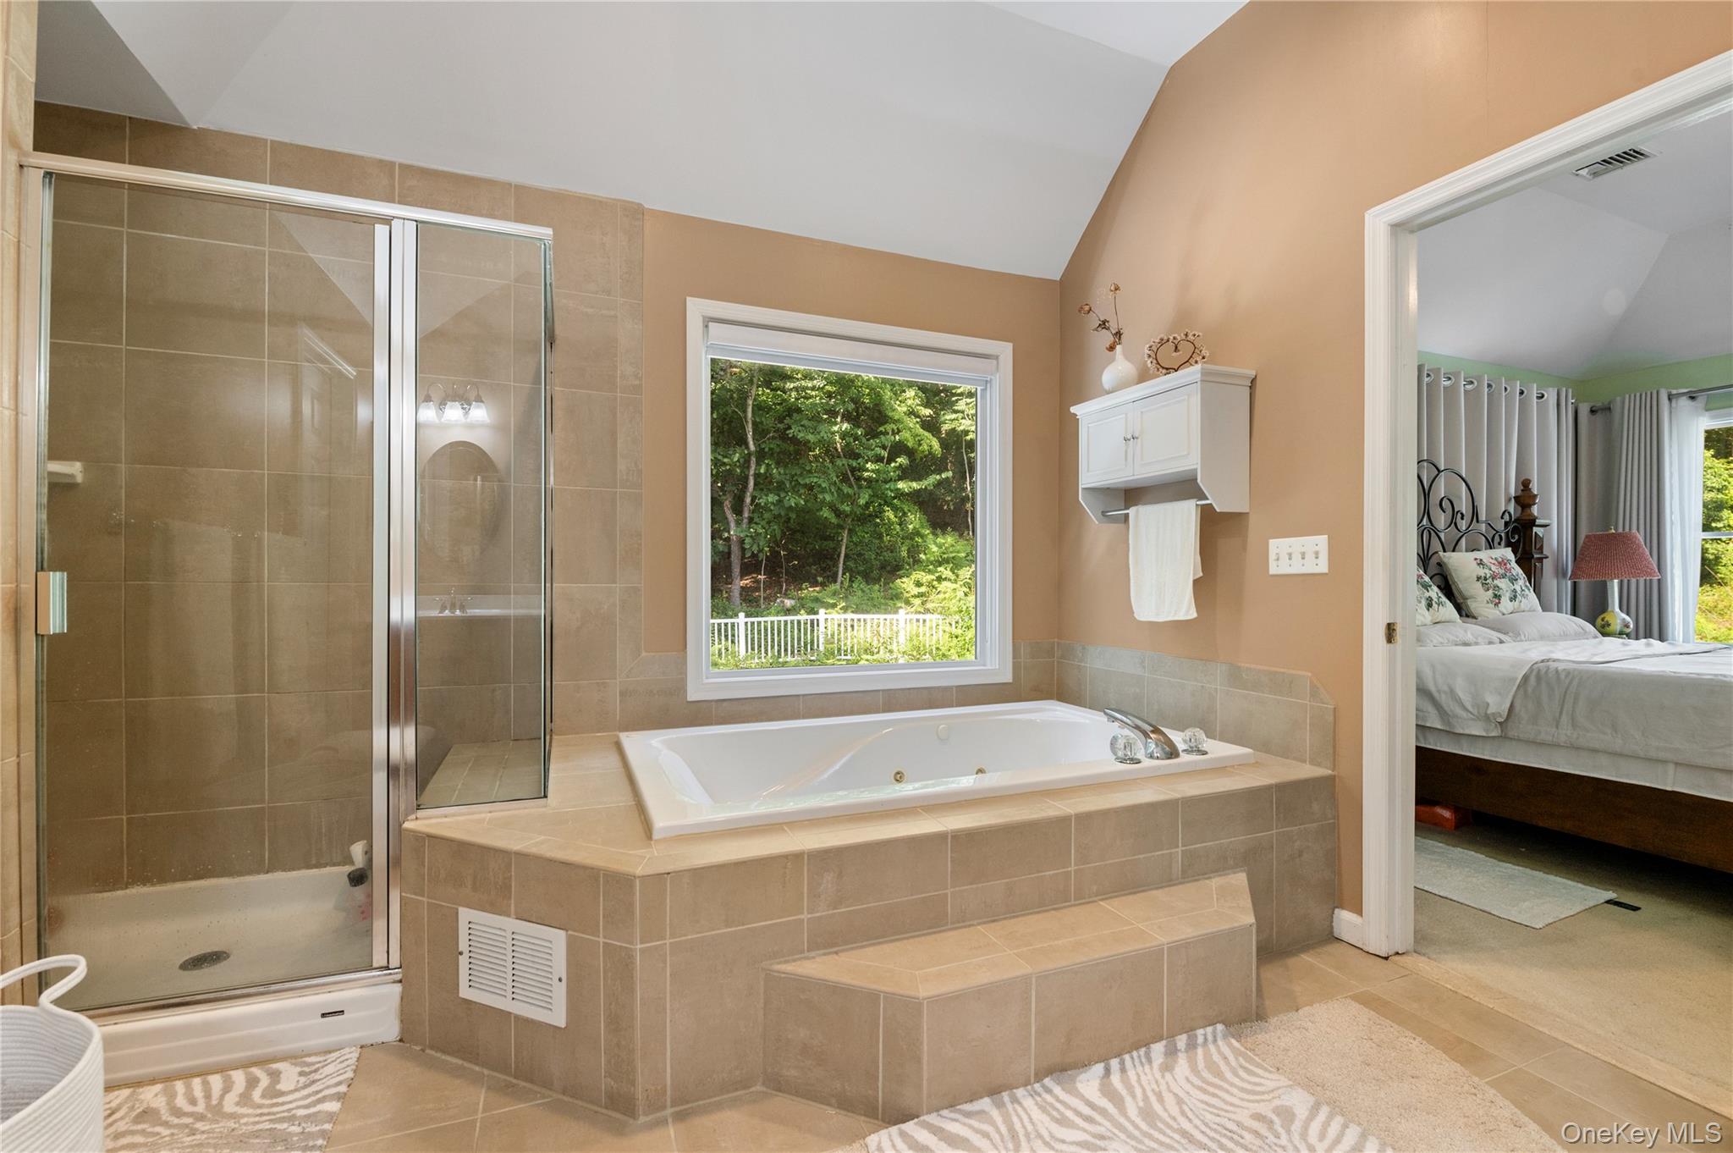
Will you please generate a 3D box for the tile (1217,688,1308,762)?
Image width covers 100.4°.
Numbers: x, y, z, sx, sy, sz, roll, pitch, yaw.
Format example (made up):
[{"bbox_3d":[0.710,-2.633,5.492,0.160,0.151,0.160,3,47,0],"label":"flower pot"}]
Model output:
[{"bbox_3d":[1.302,0.491,2.384,0.011,0.198,0.341,0,0,-22],"label":"tile"}]

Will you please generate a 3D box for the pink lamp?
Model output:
[{"bbox_3d":[4.689,0.044,4.523,0.395,0.690,0.395,0,0,-22],"label":"pink lamp"}]

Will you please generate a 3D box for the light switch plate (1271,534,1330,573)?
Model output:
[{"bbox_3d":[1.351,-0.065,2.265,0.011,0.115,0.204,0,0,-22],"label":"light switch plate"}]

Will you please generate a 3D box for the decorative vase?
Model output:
[{"bbox_3d":[0.988,-0.789,2.808,0.131,0.216,0.131,0,0,-22],"label":"decorative vase"}]

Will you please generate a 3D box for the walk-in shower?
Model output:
[{"bbox_3d":[-1.432,0.027,2.045,1.016,1.831,0.813,0,0,-22],"label":"walk-in shower"}]

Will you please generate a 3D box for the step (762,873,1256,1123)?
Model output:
[{"bbox_3d":[0.453,0.924,1.615,1.344,0.247,0.239,0,0,-22],"label":"step"}]

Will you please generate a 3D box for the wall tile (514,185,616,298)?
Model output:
[{"bbox_3d":[-1.062,-1.182,2.558,0.342,0.345,0.012,0,0,-22],"label":"wall tile"}]

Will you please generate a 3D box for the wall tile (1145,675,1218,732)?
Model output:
[{"bbox_3d":[1.163,0.477,2.668,0.012,0.181,0.332,0,0,-22],"label":"wall tile"}]

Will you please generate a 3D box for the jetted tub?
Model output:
[{"bbox_3d":[0.185,0.783,2.457,1.880,0.458,1.113,0,0,-22],"label":"jetted tub"}]

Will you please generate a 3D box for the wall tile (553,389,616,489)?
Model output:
[{"bbox_3d":[-1.083,-0.502,2.614,0.347,0.350,0.011,0,0,-22],"label":"wall tile"}]

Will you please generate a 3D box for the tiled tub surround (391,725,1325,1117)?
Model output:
[{"bbox_3d":[0.035,0.832,2.233,2.476,0.494,1.537,0,0,-22],"label":"tiled tub surround"}]

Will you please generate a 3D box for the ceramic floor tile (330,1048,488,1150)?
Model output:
[{"bbox_3d":[-0.964,1.044,1.475,0.338,0.012,0.326,0,0,-22],"label":"ceramic floor tile"}]

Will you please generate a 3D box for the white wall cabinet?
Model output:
[{"bbox_3d":[1.050,-0.442,2.634,0.233,0.459,0.642,0,0,-22],"label":"white wall cabinet"}]

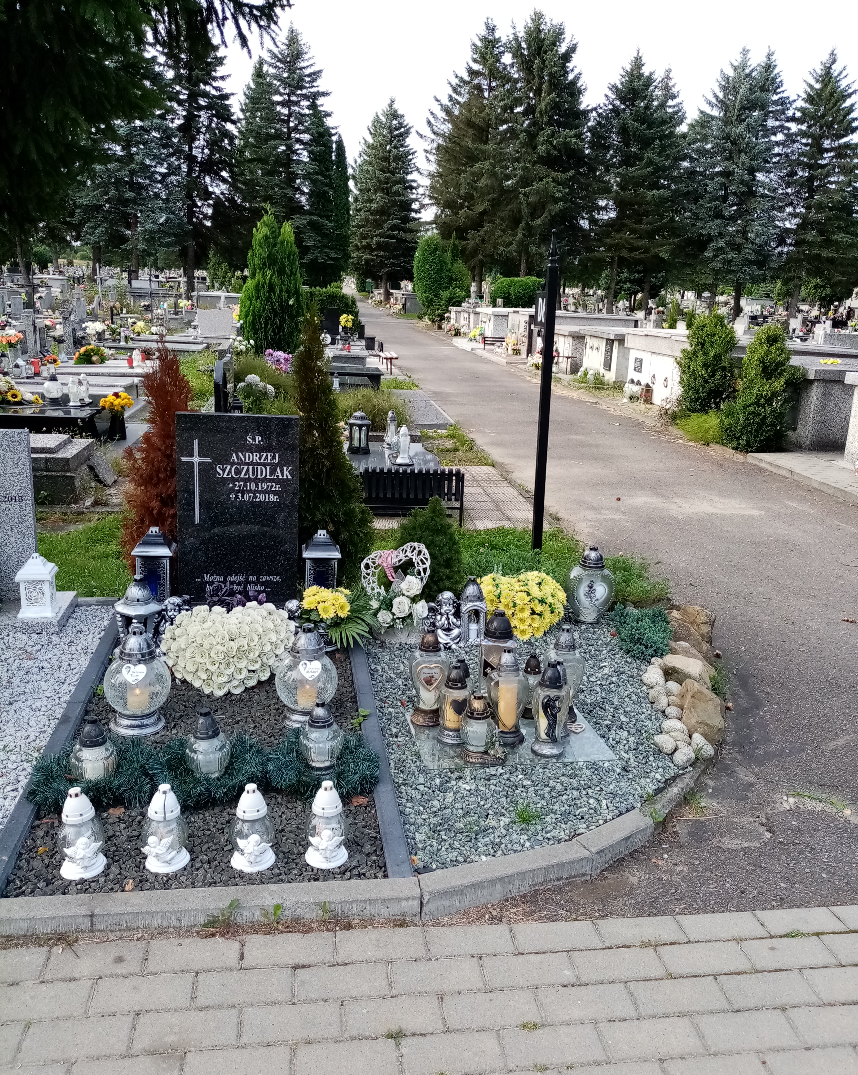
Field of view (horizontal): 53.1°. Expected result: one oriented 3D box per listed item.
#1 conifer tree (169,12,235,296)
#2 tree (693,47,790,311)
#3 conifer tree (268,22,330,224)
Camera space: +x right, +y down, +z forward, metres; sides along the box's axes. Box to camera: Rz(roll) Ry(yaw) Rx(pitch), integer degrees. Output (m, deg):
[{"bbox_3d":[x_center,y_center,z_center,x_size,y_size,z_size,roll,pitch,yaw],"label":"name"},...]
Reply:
[{"bbox_3d":[-11.130,-17.558,39.991,4.000,12.430,4.000,-1,15,-15],"label":"conifer tree"},{"bbox_3d":[15.104,-17.296,42.151,4.900,12.900,4.900,7,17,17],"label":"tree"},{"bbox_3d":[-7.396,-19.821,45.550,4.900,13.320,4.900,0,15,-9],"label":"conifer tree"}]

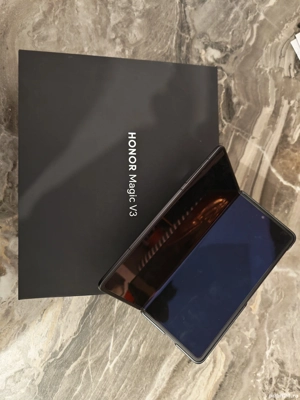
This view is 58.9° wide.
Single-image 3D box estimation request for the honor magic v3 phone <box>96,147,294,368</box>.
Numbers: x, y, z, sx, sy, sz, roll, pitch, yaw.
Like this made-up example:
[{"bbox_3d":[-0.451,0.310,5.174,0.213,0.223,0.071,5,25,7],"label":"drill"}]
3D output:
[{"bbox_3d":[0.049,0.052,0.253,0.134,0.042,0.157,44,83,-15],"label":"honor magic v3 phone"}]

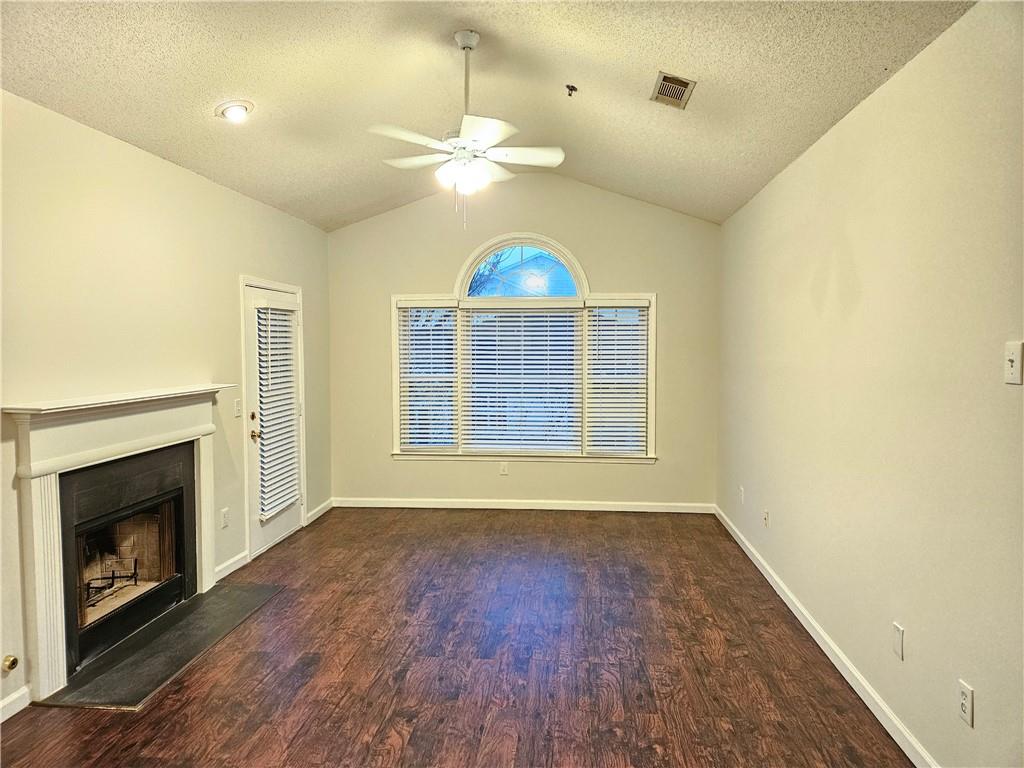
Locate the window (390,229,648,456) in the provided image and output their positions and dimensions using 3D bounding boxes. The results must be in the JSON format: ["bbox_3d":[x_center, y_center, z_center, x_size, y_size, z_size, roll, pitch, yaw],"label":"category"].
[{"bbox_3d":[0.093,-0.347,6.339,2.468,2.099,0.110,0,3,6],"label":"window"}]

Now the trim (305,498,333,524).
[{"bbox_3d":[-1.760,1.159,6.284,0.017,0.090,0.629,0,3,6],"label":"trim"}]

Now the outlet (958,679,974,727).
[{"bbox_3d":[1.456,1.025,2.182,0.008,0.117,0.072,0,3,6],"label":"outlet"}]

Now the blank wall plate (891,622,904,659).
[{"bbox_3d":[1.532,1.020,2.703,0.007,0.122,0.078,0,3,6],"label":"blank wall plate"}]

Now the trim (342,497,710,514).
[{"bbox_3d":[0.066,1.149,6.405,3.627,0.090,0.017,0,3,6],"label":"trim"}]

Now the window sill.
[{"bbox_3d":[0.094,0.701,6.375,2.512,0.055,0.080,0,3,6],"label":"window sill"}]

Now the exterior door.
[{"bbox_3d":[-1.866,0.255,5.367,0.055,1.980,0.915,0,3,6],"label":"exterior door"}]

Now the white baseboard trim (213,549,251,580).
[{"bbox_3d":[-1.922,1.252,4.701,0.017,0.090,0.452,0,3,6],"label":"white baseboard trim"}]

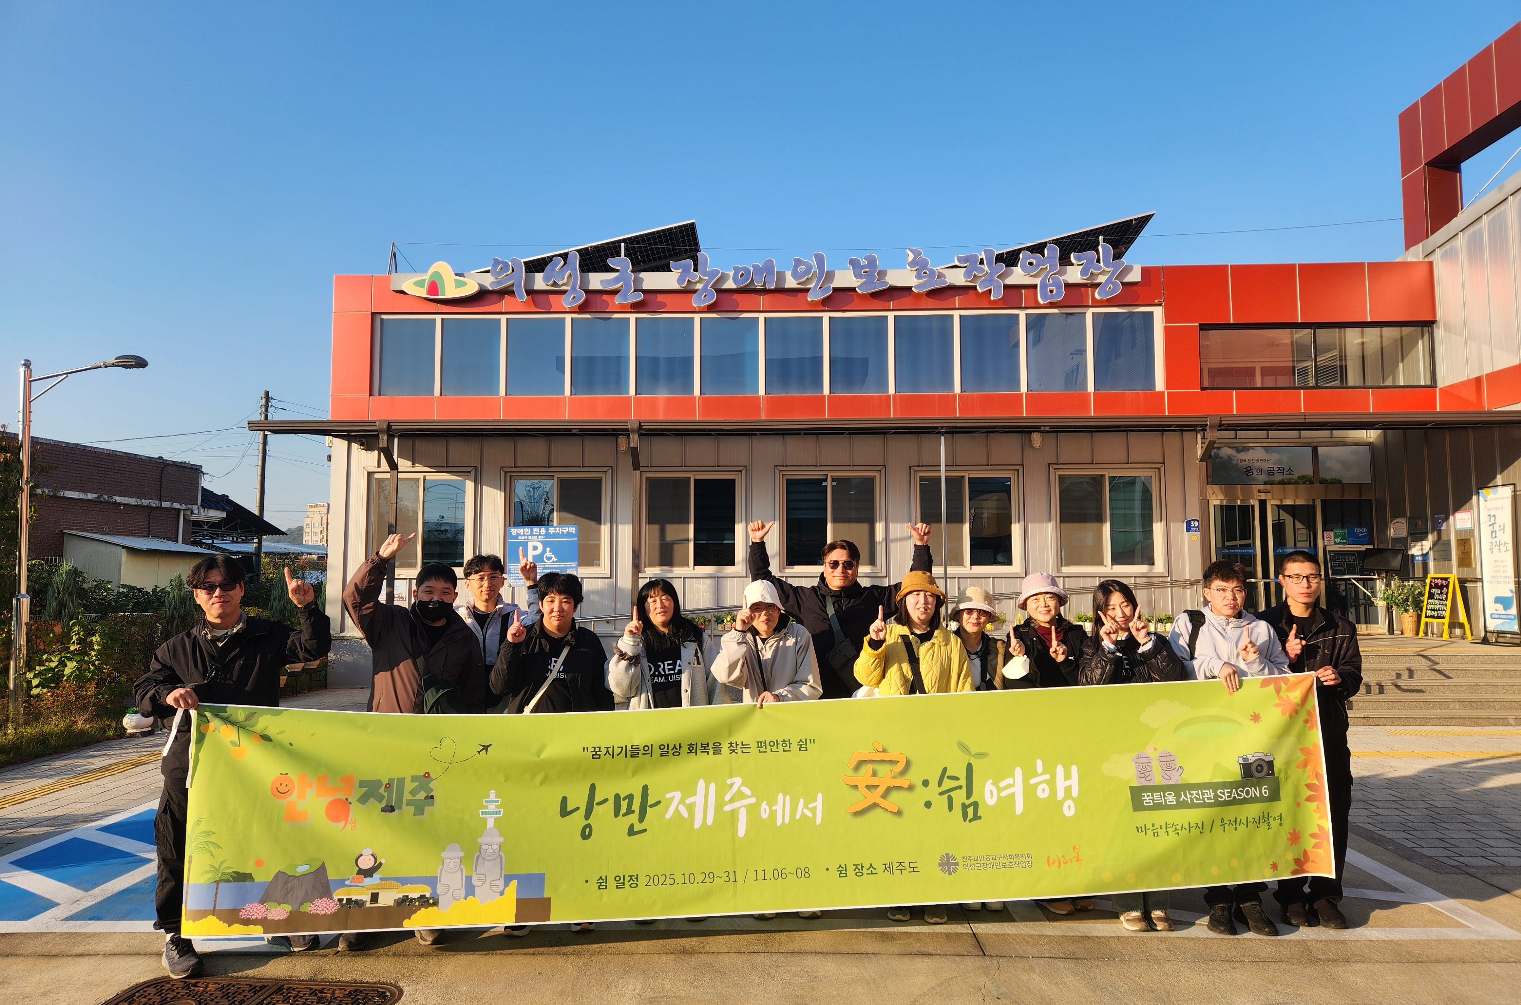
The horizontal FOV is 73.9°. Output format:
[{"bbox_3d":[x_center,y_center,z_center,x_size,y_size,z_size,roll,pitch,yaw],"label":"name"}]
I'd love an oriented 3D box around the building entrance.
[{"bbox_3d":[8.349,1.001,15.914,2.577,2.112,0.200,0,-4,2],"label":"building entrance"}]

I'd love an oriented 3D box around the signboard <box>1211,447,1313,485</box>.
[{"bbox_3d":[7.931,-0.586,16.024,1.596,0.596,0.100,0,-4,2],"label":"signboard"}]

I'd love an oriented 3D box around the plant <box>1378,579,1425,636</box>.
[{"bbox_3d":[9.781,1.602,15.391,0.660,0.869,0.620,0,-4,2],"label":"plant"}]

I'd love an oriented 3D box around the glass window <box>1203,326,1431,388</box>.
[{"bbox_3d":[7.981,-2.089,14.504,3.242,0.882,0.100,0,-4,2],"label":"glass window"}]

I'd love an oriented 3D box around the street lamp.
[{"bbox_3d":[-6.981,0.399,10.324,1.320,3.850,0.250,0,-4,2],"label":"street lamp"}]

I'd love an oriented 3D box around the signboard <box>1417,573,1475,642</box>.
[{"bbox_3d":[9.761,1.498,14.400,0.450,0.940,0.500,0,-4,-3],"label":"signboard"}]

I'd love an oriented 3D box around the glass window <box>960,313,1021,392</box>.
[{"bbox_3d":[3.327,-2.181,14.662,0.846,1.137,0.100,0,-4,2],"label":"glass window"}]

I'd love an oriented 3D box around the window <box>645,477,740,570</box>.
[{"bbox_3d":[-1.062,0.298,15.422,1.456,1.416,0.130,0,-4,2],"label":"window"}]

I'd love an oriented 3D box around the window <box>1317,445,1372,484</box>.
[{"bbox_3d":[9.214,-0.584,15.973,0.844,0.594,0.100,0,-4,2],"label":"window"}]

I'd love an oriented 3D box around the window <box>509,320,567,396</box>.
[{"bbox_3d":[-3.357,-2.184,15.139,0.879,1.172,0.100,0,-4,2],"label":"window"}]

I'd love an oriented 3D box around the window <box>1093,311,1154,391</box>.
[{"bbox_3d":[5.253,-2.189,14.600,0.839,1.132,0.100,0,-4,2],"label":"window"}]

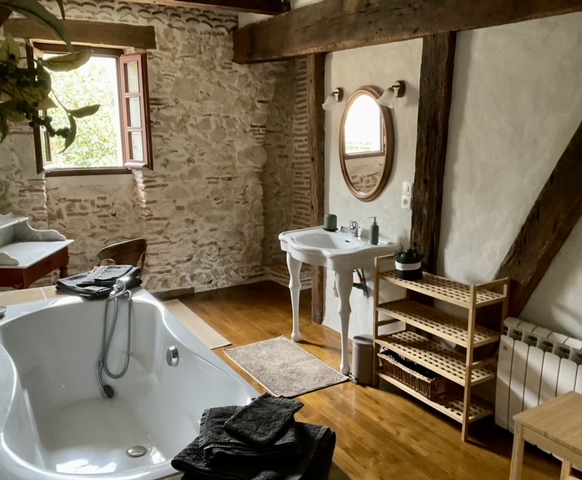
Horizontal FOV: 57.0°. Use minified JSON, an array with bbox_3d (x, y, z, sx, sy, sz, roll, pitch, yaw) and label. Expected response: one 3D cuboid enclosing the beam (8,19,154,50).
[{"bbox_3d":[-1.696,-1.667,4.351,1.140,0.180,0.170,-7,13,-29],"label":"beam"}]

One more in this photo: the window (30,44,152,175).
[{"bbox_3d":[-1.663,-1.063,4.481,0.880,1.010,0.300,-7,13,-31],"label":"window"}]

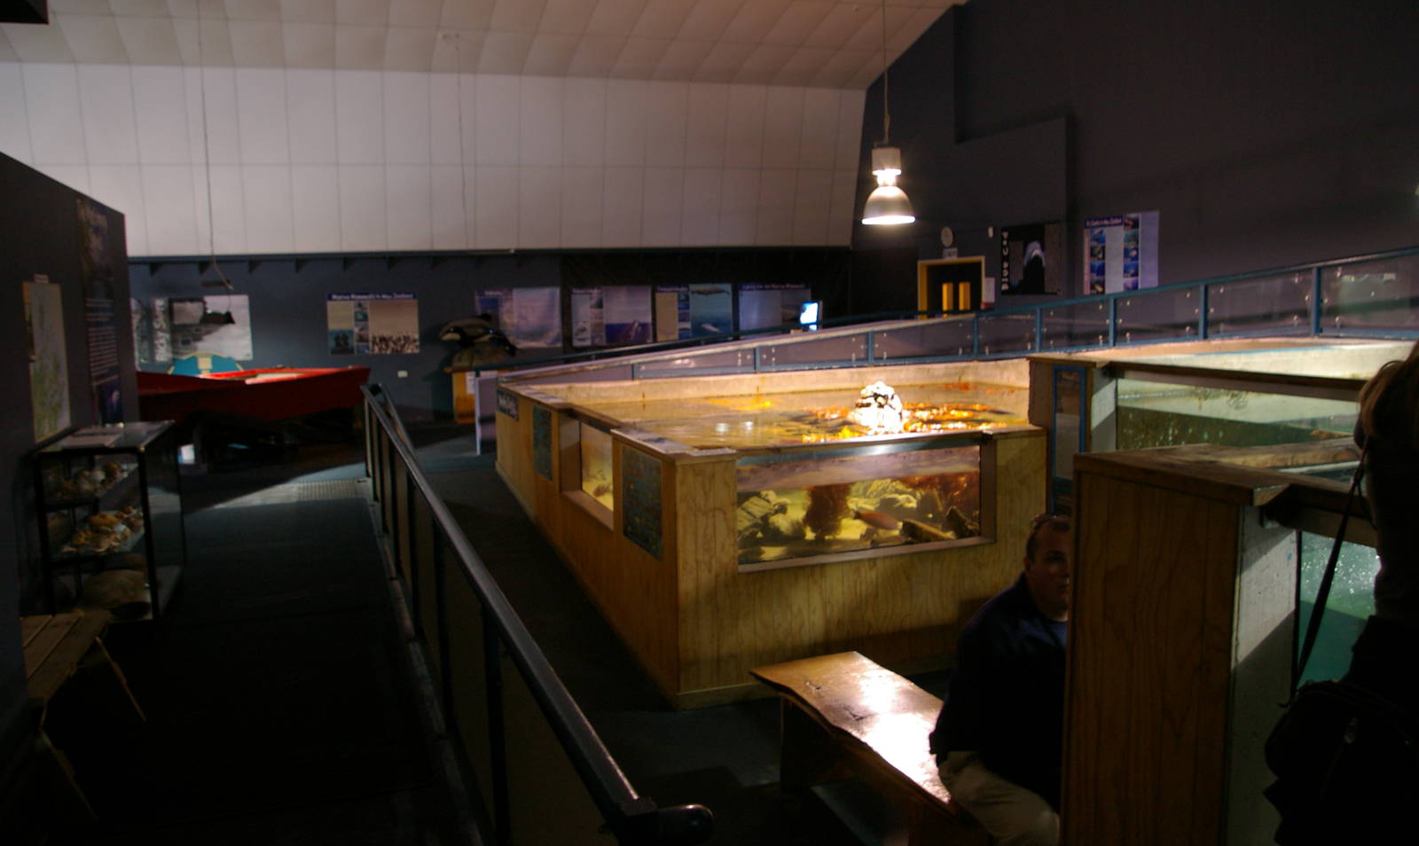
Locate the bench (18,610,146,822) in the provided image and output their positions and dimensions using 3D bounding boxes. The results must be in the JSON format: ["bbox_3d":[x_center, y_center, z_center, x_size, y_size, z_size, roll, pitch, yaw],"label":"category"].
[{"bbox_3d":[-2.340,1.038,3.776,0.460,0.450,1.040,-4,7,-20],"label":"bench"}]

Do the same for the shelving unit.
[{"bbox_3d":[-3.374,0.527,5.994,0.488,0.909,1.480,-4,7,-21],"label":"shelving unit"}]

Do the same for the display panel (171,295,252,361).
[{"bbox_3d":[-6.590,-1.224,13.976,1.080,0.860,0.030,-4,7,-20],"label":"display panel"}]

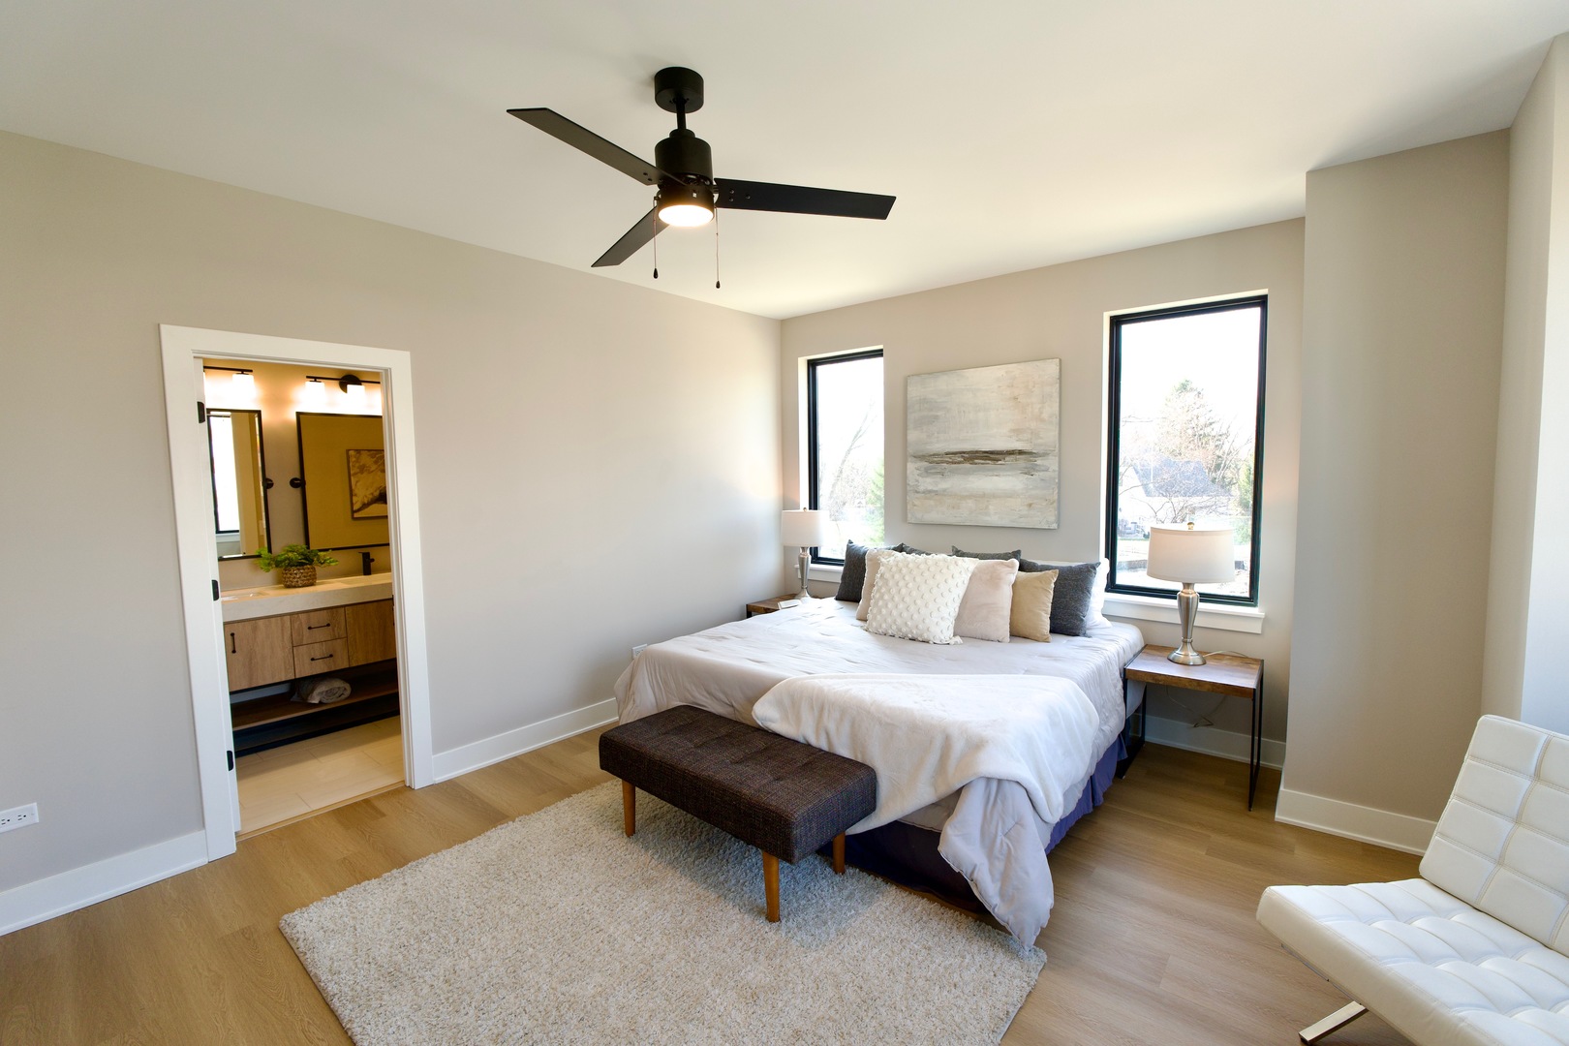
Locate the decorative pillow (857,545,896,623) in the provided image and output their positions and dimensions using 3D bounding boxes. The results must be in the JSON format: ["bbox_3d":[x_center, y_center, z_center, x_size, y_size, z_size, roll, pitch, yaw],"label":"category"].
[{"bbox_3d":[0.658,0.381,3.839,0.450,0.440,0.150,3,-11,40],"label":"decorative pillow"}]

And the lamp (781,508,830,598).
[{"bbox_3d":[0.149,0.241,4.961,0.372,0.705,0.372,-1,4,0],"label":"lamp"}]

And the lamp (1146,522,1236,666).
[{"bbox_3d":[2.030,0.346,3.276,0.374,0.700,0.374,3,6,38],"label":"lamp"}]

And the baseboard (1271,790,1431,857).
[{"bbox_3d":[2.379,1.231,2.670,0.585,0.145,0.017,3,6,38],"label":"baseboard"}]

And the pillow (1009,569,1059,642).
[{"bbox_3d":[1.314,0.447,3.672,0.420,0.410,0.140,2,-13,34],"label":"pillow"}]

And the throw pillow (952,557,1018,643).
[{"bbox_3d":[1.019,0.397,3.538,0.450,0.440,0.150,2,-13,32],"label":"throw pillow"}]

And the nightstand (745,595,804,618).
[{"bbox_3d":[0.098,0.890,4.987,0.520,0.560,0.550,3,6,39],"label":"nightstand"}]

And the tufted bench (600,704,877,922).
[{"bbox_3d":[-0.226,1.127,2.646,1.110,0.430,0.460,3,6,41],"label":"tufted bench"}]

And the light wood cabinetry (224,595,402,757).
[{"bbox_3d":[-3.020,0.897,4.169,0.550,0.780,1.480,3,6,41],"label":"light wood cabinetry"}]

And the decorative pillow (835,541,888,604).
[{"bbox_3d":[0.573,0.334,4.450,0.450,0.440,0.140,3,-11,40],"label":"decorative pillow"}]

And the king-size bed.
[{"bbox_3d":[0.607,0.958,3.517,2.100,0.640,2.000,3,6,39],"label":"king-size bed"}]

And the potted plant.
[{"bbox_3d":[-3.101,0.273,4.155,0.360,0.260,0.420,3,6,41],"label":"potted plant"}]

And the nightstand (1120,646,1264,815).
[{"bbox_3d":[2.060,0.986,3.288,0.525,0.560,0.550,3,6,39],"label":"nightstand"}]

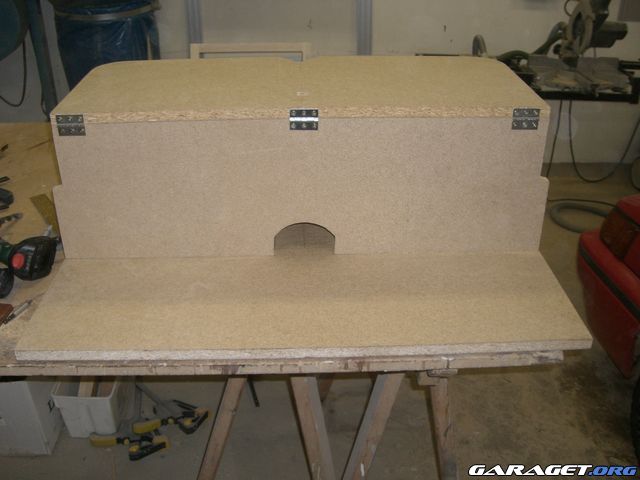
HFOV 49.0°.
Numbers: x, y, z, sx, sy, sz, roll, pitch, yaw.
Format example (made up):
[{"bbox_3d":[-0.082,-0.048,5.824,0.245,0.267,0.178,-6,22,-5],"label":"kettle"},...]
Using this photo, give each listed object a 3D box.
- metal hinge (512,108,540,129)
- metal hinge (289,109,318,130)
[{"bbox_3d":[0.427,-0.250,1.453,0.058,0.043,0.009,-1,27,-1],"label":"metal hinge"},{"bbox_3d":[-0.032,-0.246,1.445,0.058,0.043,0.009,-1,27,-1],"label":"metal hinge"}]

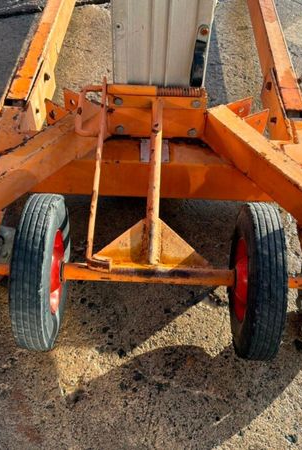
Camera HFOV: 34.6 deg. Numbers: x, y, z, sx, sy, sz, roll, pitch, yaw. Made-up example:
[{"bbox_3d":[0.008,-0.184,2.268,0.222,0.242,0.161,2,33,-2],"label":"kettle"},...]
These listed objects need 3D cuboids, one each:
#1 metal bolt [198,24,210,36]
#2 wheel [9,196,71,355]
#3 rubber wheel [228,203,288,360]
[{"bbox_3d":[0.090,-0.332,0.834,0.019,0.019,0.012,3,49,0],"label":"metal bolt"},{"bbox_3d":[-0.185,0.080,0.845,0.056,0.269,0.269,3,49,0],"label":"wheel"},{"bbox_3d":[0.182,0.097,0.846,0.056,0.269,0.269,3,49,0],"label":"rubber wheel"}]

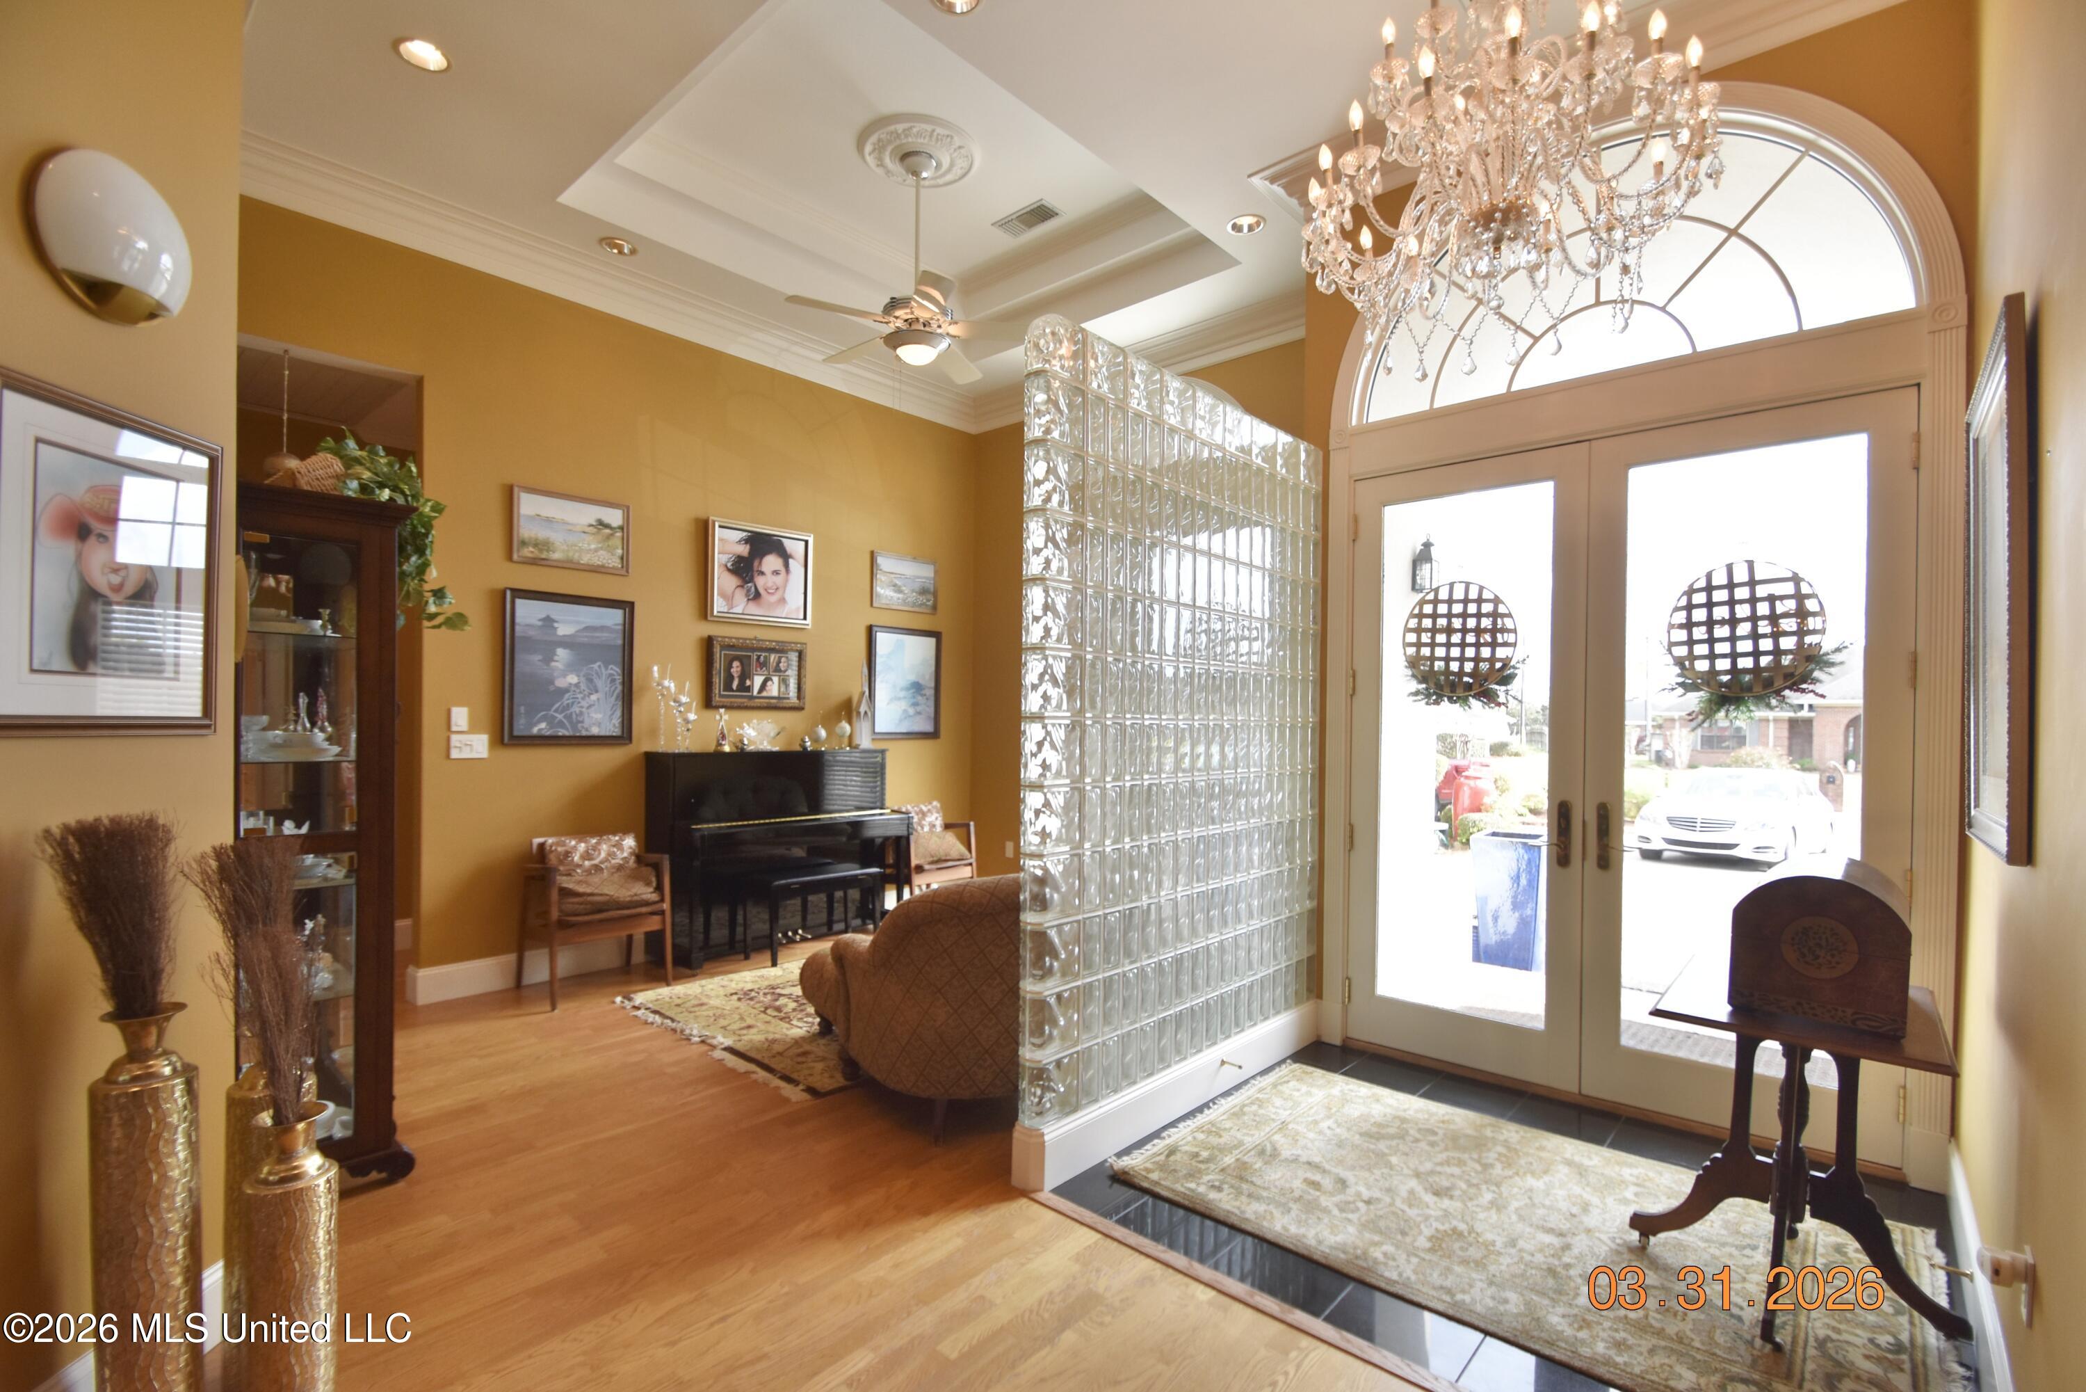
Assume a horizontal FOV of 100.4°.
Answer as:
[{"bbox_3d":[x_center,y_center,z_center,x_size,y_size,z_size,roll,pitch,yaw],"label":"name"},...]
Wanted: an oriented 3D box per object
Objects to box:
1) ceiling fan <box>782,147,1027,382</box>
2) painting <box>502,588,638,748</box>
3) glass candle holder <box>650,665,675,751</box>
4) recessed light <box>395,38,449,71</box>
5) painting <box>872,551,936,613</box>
[{"bbox_3d":[-0.625,-2.181,4.320,1.300,1.070,1.300,0,-1,43],"label":"ceiling fan"},{"bbox_3d":[-2.424,-0.130,4.465,0.030,0.757,0.610,1,-1,43],"label":"painting"},{"bbox_3d":[-2.195,0.073,5.022,0.135,0.485,0.135,2,-2,-44],"label":"glass candle holder"},{"bbox_3d":[-2.298,-2.371,3.217,0.200,0.050,0.200,0,-1,43],"label":"recessed light"},{"bbox_3d":[-0.987,-0.816,6.329,0.035,0.400,0.590,0,-1,43],"label":"painting"}]

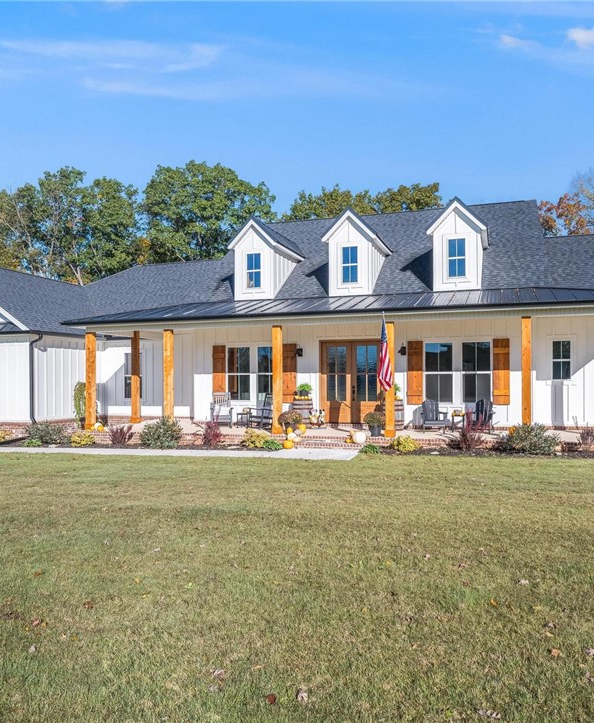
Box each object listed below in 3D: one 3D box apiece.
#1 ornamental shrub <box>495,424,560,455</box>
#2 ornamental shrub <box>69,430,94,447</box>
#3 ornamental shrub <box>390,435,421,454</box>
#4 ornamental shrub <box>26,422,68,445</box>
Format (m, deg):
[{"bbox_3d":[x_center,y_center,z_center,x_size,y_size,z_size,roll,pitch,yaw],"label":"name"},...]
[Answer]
[{"bbox_3d":[5.000,1.677,12.400,1.220,0.660,1.080,0,-2,17],"label":"ornamental shrub"},{"bbox_3d":[-5.943,2.124,15.800,0.660,0.410,0.620,0,-2,17],"label":"ornamental shrub"},{"bbox_3d":[2.464,1.876,12.950,0.680,0.410,0.640,0,-2,17],"label":"ornamental shrub"},{"bbox_3d":[-7.534,2.174,17.300,1.160,0.650,1.080,0,-2,17],"label":"ornamental shrub"}]

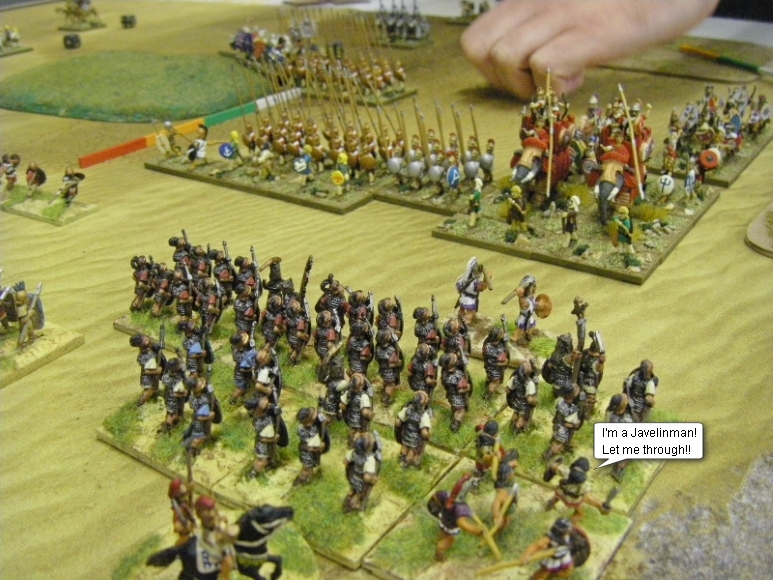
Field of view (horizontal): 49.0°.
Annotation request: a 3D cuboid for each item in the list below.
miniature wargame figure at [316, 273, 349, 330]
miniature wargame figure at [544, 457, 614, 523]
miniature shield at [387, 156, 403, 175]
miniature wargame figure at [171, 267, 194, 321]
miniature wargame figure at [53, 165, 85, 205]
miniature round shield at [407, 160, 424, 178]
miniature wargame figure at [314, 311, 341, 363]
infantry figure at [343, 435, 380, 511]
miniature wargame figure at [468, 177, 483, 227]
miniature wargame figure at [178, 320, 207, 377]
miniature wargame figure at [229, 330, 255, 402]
[{"bbox_3d":[-0.015,0.005,0.241,0.009,0.021,0.008,17,32,32],"label":"miniature wargame figure"},{"bbox_3d":[0.040,0.041,0.175,0.013,0.015,0.010,13,30,26],"label":"miniature wargame figure"},{"bbox_3d":[0.003,-0.052,0.357,0.007,0.007,0.002,15,31,30],"label":"miniature shield"},{"bbox_3d":[-0.060,0.002,0.249,0.007,0.018,0.007,16,33,32],"label":"miniature wargame figure"},{"bbox_3d":[-0.133,-0.044,0.356,0.009,0.015,0.009,12,30,27],"label":"miniature wargame figure"},{"bbox_3d":[0.012,-0.051,0.357,0.007,0.007,0.002,17,32,33],"label":"miniature round shield"},{"bbox_3d":[-0.016,0.014,0.229,0.008,0.018,0.007,10,29,22],"label":"miniature wargame figure"},{"bbox_3d":[-0.005,0.037,0.176,0.008,0.018,0.008,16,33,32],"label":"infantry figure"},{"bbox_3d":[0.034,-0.033,0.320,0.006,0.018,0.006,-19,31,-31],"label":"miniature wargame figure"},{"bbox_3d":[-0.051,0.016,0.223,0.008,0.020,0.008,17,32,32],"label":"miniature wargame figure"},{"bbox_3d":[-0.037,0.020,0.217,0.008,0.020,0.009,17,32,33],"label":"miniature wargame figure"}]

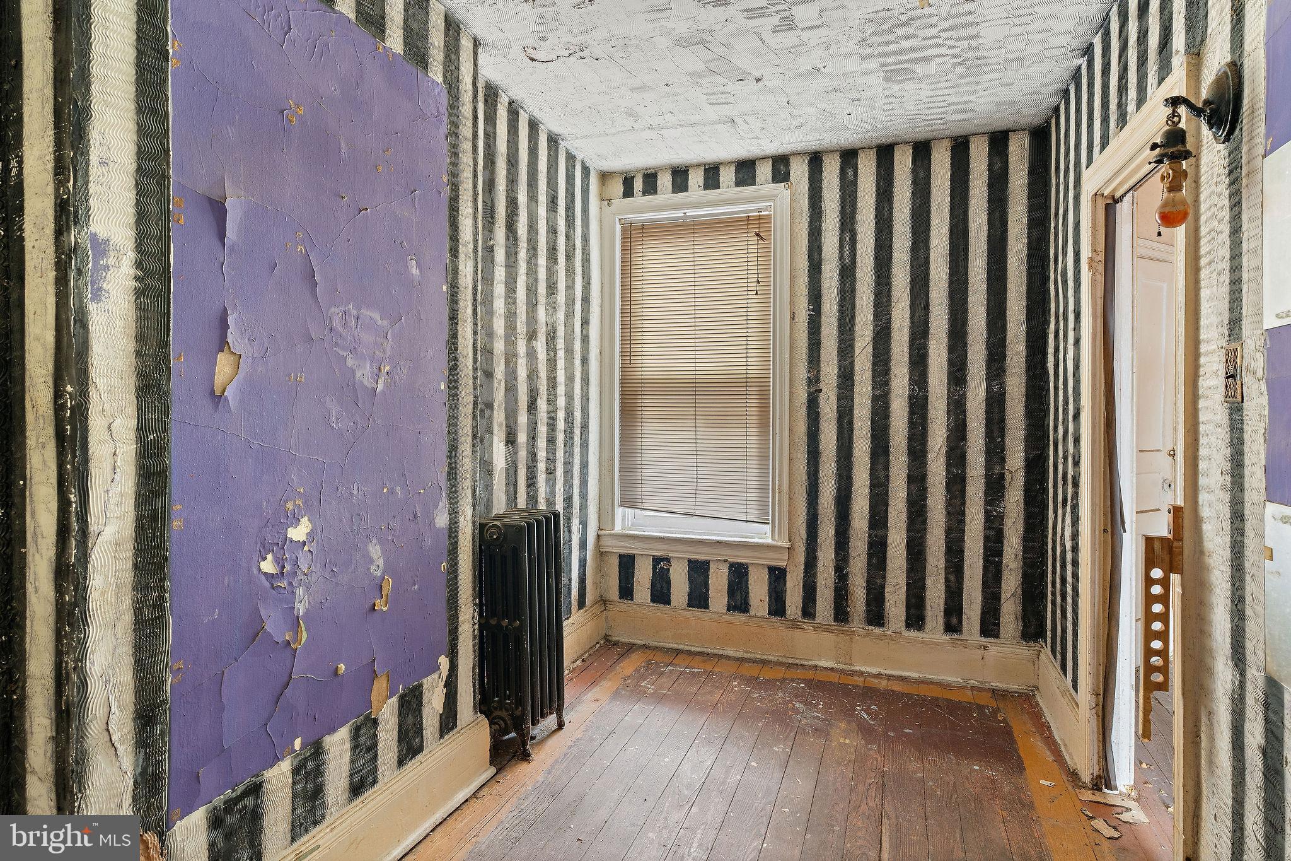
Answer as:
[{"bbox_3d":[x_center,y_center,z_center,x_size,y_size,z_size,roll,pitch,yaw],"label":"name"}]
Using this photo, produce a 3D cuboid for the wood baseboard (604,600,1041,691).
[{"bbox_3d":[0.787,1.063,3.601,2.120,0.210,0.035,1,1,19],"label":"wood baseboard"}]

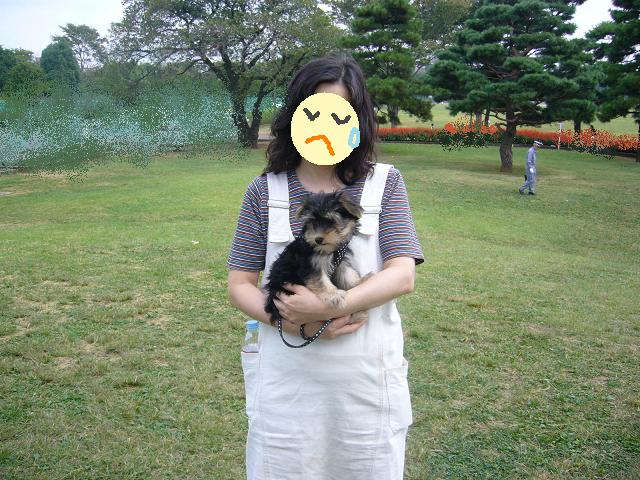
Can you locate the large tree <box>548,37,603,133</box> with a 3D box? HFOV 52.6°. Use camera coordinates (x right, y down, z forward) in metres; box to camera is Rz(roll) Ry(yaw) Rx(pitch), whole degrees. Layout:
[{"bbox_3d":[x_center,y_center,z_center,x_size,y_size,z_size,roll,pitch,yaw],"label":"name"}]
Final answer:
[{"bbox_3d":[16.208,-9.606,41.050,3.900,6.390,3.900,0,8,0],"label":"large tree"}]

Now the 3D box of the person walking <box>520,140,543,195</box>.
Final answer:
[{"bbox_3d":[6.338,-2.159,19.390,0.660,1.610,0.520,1,8,10],"label":"person walking"}]

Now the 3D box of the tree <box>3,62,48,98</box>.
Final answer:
[{"bbox_3d":[-21.403,-10.189,47.028,3.600,5.270,3.600,0,8,0],"label":"tree"}]

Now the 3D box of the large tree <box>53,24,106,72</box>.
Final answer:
[{"bbox_3d":[-24.516,-17.091,66.240,5.700,9.970,5.500,0,8,0],"label":"large tree"}]

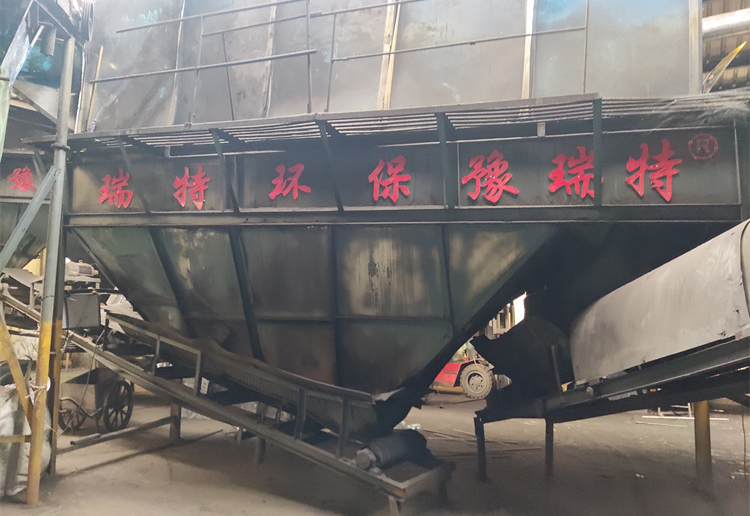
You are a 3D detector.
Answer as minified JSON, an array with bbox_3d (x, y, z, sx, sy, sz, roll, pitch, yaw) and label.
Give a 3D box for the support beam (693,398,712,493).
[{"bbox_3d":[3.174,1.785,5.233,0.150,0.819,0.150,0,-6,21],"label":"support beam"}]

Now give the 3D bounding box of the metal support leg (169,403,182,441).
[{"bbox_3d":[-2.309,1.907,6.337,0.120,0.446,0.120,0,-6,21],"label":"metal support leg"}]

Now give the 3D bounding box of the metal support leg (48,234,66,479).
[{"bbox_3d":[-2.943,0.876,5.019,0.090,2.282,0.090,0,-6,21],"label":"metal support leg"}]

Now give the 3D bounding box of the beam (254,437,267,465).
[{"bbox_3d":[-1.146,1.948,5.453,0.090,0.274,0.095,6,-7,-41],"label":"beam"}]

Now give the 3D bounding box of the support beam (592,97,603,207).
[{"bbox_3d":[1.357,-0.624,3.290,0.055,0.716,0.055,0,30,21],"label":"support beam"}]

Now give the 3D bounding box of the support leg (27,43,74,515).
[{"bbox_3d":[-2.630,0.028,4.433,0.105,3.824,0.105,0,-6,21],"label":"support leg"}]

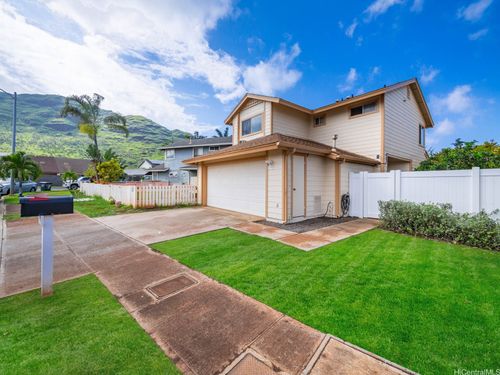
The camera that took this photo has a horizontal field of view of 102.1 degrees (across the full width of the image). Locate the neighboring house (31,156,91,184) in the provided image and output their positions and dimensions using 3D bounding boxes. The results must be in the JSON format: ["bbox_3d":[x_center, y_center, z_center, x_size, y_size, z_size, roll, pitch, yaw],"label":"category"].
[{"bbox_3d":[-38.600,-3.000,41.000,9.000,5.800,10.500,1,2,44],"label":"neighboring house"}]

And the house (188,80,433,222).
[{"bbox_3d":[4.244,-2.351,12.652,13.650,7.000,8.950,-1,1,-40],"label":"house"}]

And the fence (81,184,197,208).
[{"bbox_3d":[-10.738,0.252,16.951,18.018,1.300,3.594,1,2,44],"label":"fence"}]

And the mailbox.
[{"bbox_3d":[-2.772,0.254,2.789,0.510,0.235,0.185,-1,2,-43],"label":"mailbox"}]

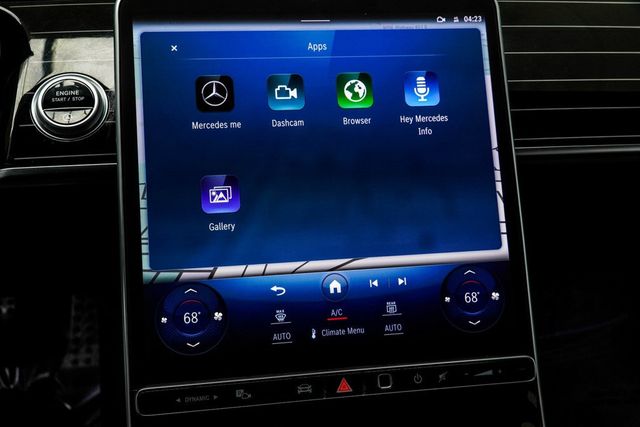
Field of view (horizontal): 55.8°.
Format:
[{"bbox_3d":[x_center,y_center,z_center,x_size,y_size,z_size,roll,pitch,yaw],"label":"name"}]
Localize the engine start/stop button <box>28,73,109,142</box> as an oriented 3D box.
[{"bbox_3d":[-0.154,-0.067,0.372,0.045,0.045,0.013,-5,-11,-15],"label":"engine start/stop button"}]

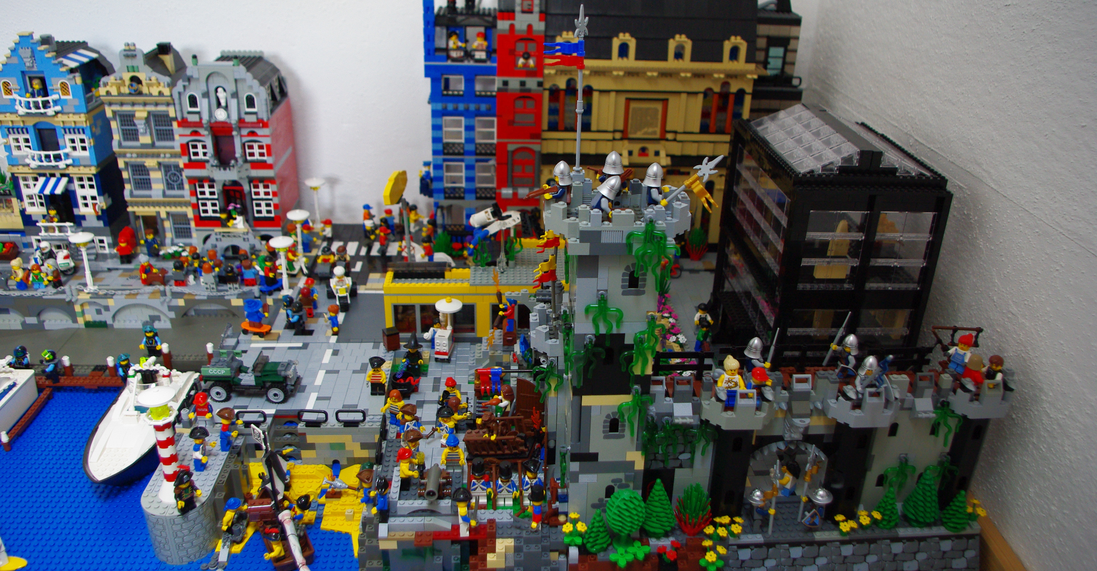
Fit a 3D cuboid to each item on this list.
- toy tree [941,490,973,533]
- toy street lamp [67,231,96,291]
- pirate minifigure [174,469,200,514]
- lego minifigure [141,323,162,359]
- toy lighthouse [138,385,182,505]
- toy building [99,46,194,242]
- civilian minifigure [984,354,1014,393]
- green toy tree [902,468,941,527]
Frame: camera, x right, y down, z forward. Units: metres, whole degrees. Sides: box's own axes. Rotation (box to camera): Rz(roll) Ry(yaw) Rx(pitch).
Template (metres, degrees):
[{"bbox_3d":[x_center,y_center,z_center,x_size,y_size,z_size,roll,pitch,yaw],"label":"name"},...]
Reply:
[{"bbox_3d":[0.377,0.204,0.757,0.027,0.041,0.027,0,26,-4],"label":"toy tree"},{"bbox_3d":[-0.636,-0.032,1.133,0.032,0.082,0.032,0,26,-4],"label":"toy street lamp"},{"bbox_3d":[-0.327,0.183,0.743,0.026,0.046,0.015,-17,32,-33],"label":"pirate minifigure"},{"bbox_3d":[-0.513,0.073,1.073,0.025,0.043,0.017,-1,26,-7],"label":"lego minifigure"},{"bbox_3d":[-0.344,0.144,0.746,0.033,0.113,0.033,0,26,-4],"label":"toy lighthouse"},{"bbox_3d":[-0.564,-0.211,1.212,0.099,0.306,0.131,0,26,-4],"label":"toy building"},{"bbox_3d":[0.399,0.084,0.742,0.018,0.041,0.025,-15,31,-30],"label":"civilian minifigure"},{"bbox_3d":[0.341,0.193,0.755,0.033,0.062,0.033,0,26,-4],"label":"green toy tree"}]

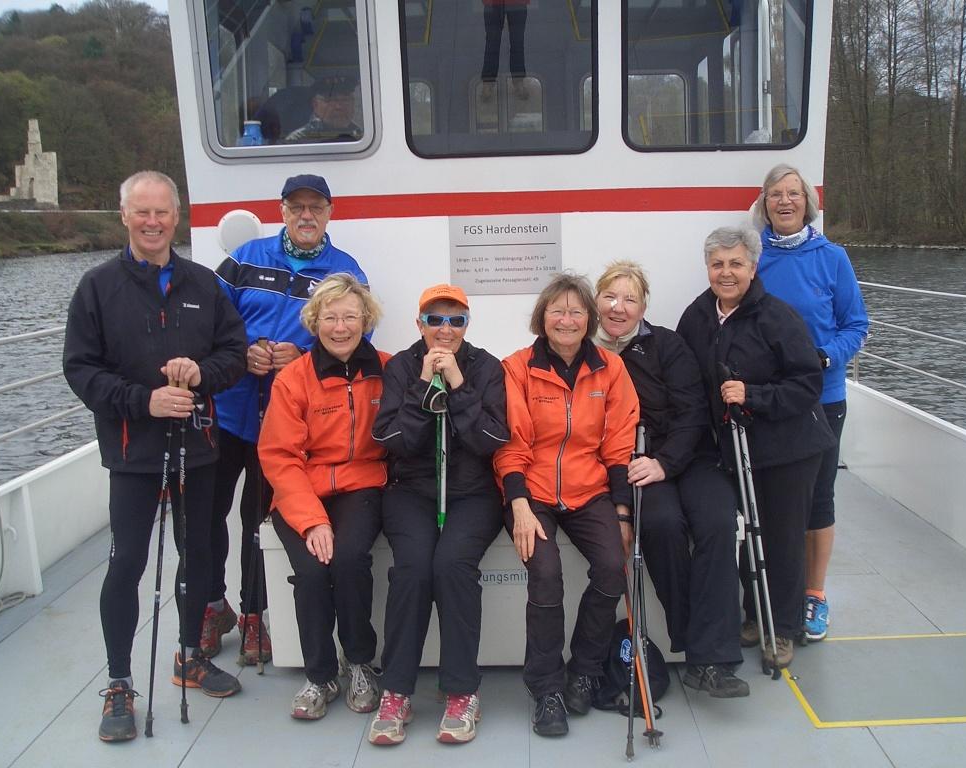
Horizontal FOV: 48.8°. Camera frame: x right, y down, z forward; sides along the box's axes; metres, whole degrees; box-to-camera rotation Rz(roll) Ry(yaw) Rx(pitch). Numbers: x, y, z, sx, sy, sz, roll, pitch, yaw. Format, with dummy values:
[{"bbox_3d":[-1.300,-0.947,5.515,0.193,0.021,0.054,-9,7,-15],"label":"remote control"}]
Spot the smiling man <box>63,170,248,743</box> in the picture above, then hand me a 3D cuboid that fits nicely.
[{"bbox_3d":[-1.025,0.206,3.440,0.590,1.760,0.500,-4,8,-17],"label":"smiling man"}]

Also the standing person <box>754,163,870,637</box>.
[{"bbox_3d":[1.202,0.068,4.014,0.500,1.750,0.380,1,8,17],"label":"standing person"}]

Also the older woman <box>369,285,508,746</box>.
[{"bbox_3d":[-0.141,0.363,3.526,0.470,1.370,0.720,-2,8,-3],"label":"older woman"}]

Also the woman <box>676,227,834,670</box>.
[{"bbox_3d":[0.956,0.215,3.772,0.550,1.550,0.450,2,9,23],"label":"woman"}]

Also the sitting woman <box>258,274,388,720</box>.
[{"bbox_3d":[-0.522,0.341,3.643,0.480,1.410,0.700,-3,8,-10],"label":"sitting woman"}]

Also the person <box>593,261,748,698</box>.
[{"bbox_3d":[0.637,0.287,3.710,0.520,1.430,0.700,0,8,7],"label":"person"}]

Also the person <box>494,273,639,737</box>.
[{"bbox_3d":[0.279,0.340,3.545,0.490,1.390,0.730,-1,8,4],"label":"person"}]

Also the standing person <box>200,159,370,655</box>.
[{"bbox_3d":[-0.697,0.116,3.974,0.620,1.760,0.420,-3,8,-11],"label":"standing person"}]

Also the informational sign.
[{"bbox_3d":[0.093,-0.519,4.300,0.451,0.319,0.015,-1,8,2],"label":"informational sign"}]

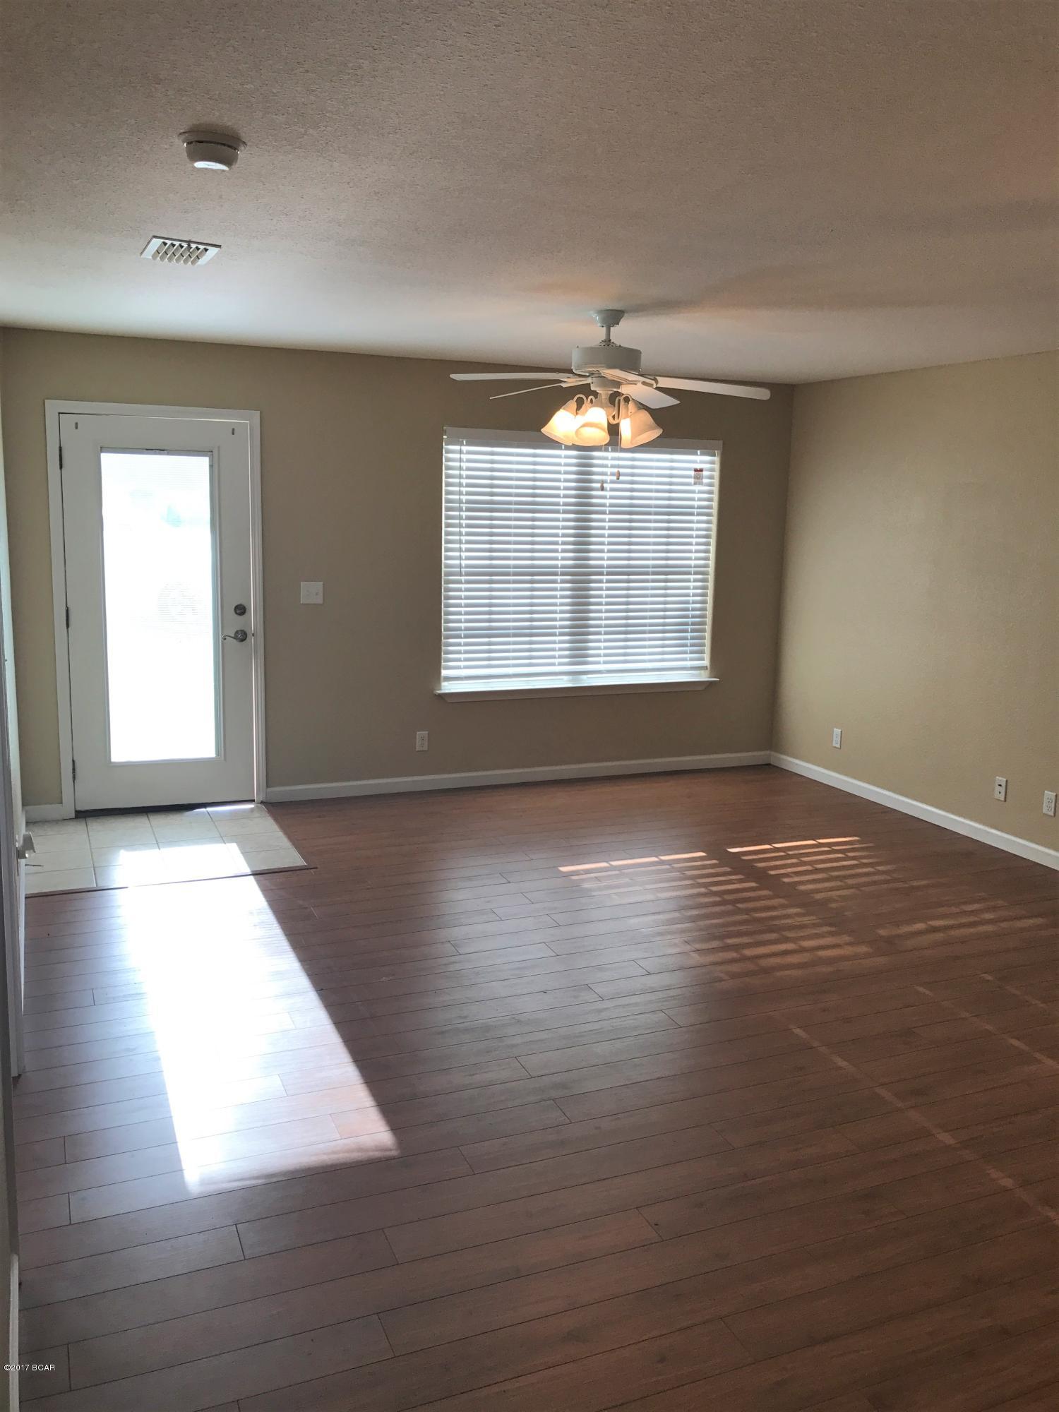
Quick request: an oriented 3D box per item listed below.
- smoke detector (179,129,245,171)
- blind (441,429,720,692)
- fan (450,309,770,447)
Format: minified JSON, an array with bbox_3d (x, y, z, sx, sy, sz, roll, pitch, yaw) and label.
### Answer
[{"bbox_3d":[-0.700,-1.220,2.525,0.146,0.050,0.146,-3,11,-23],"label":"smoke detector"},{"bbox_3d":[0.339,-0.875,6.861,1.810,1.450,0.075,-3,11,-23],"label":"blind"},{"bbox_3d":[0.295,-1.334,4.685,1.300,0.535,1.300,-3,11,-23],"label":"fan"}]

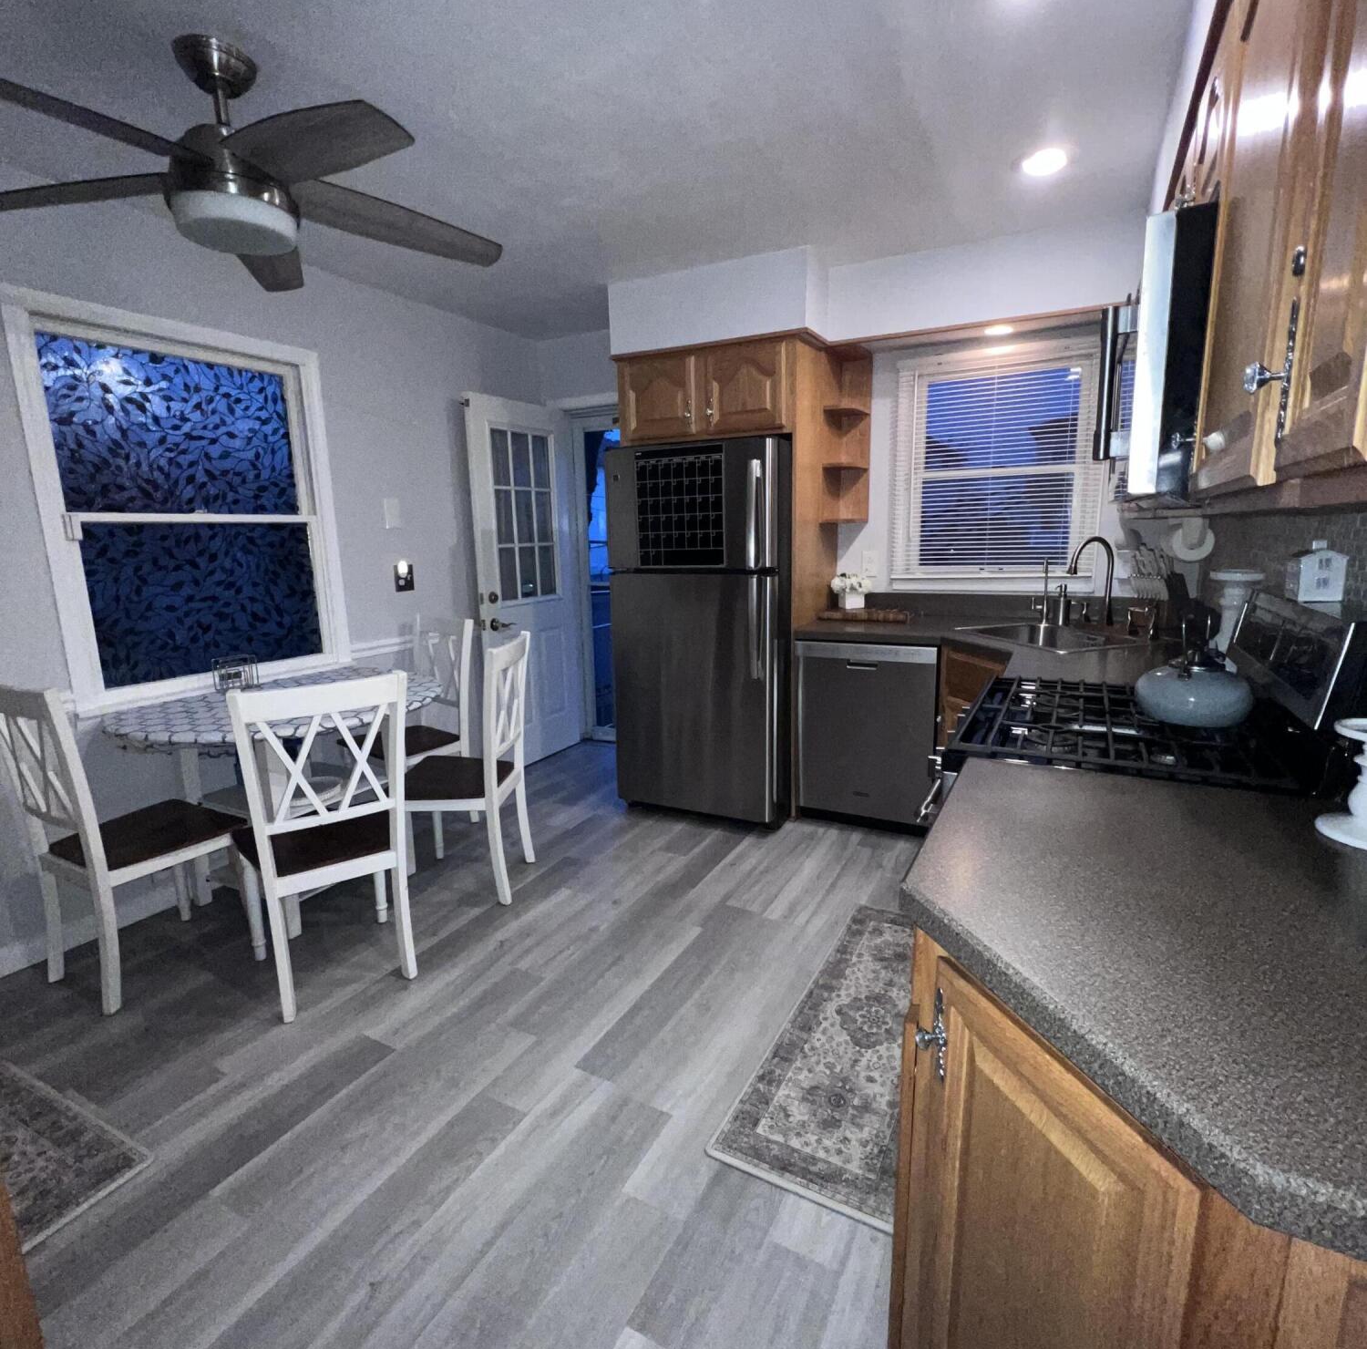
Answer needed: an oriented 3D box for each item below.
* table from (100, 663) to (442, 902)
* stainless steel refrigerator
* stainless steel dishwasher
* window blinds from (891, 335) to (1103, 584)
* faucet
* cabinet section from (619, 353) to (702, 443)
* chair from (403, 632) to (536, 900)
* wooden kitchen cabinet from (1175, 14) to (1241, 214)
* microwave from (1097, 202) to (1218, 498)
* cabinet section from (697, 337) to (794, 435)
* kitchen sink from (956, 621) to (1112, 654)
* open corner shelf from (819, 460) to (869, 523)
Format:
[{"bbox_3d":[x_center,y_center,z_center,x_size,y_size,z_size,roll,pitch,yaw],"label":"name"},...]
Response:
[{"bbox_3d":[-1.384,0.473,2.643,0.980,0.775,1.050,5,13,28],"label":"table"},{"bbox_3d":[0.203,-0.224,3.476,0.840,1.740,0.800,5,13,28],"label":"stainless steel refrigerator"},{"bbox_3d":[0.926,0.240,3.296,0.605,0.864,0.610,5,13,28],"label":"stainless steel dishwasher"},{"bbox_3d":[1.398,-0.932,3.119,0.870,1.000,0.050,5,13,28],"label":"window blinds"},{"bbox_3d":[1.666,-0.364,2.791,0.230,0.390,0.070,-5,12,-16],"label":"faucet"},{"bbox_3d":[0.021,-1.322,3.402,0.423,0.389,0.590,5,13,29],"label":"cabinet section"},{"bbox_3d":[-0.879,0.354,2.678,0.470,0.970,0.440,0,11,7],"label":"chair"},{"bbox_3d":[1.134,-0.928,1.240,0.330,0.330,0.760,5,13,28],"label":"wooden kitchen cabinet"},{"bbox_3d":[1.091,-0.565,1.341,0.440,0.420,0.760,5,13,28],"label":"microwave"},{"bbox_3d":[0.403,-1.285,3.192,0.452,0.388,0.590,5,13,29],"label":"cabinet section"},{"bbox_3d":[1.465,-0.061,2.757,0.500,0.200,0.650,-5,12,-16],"label":"kitchen sink"},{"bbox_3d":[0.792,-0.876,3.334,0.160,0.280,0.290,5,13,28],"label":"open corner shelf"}]

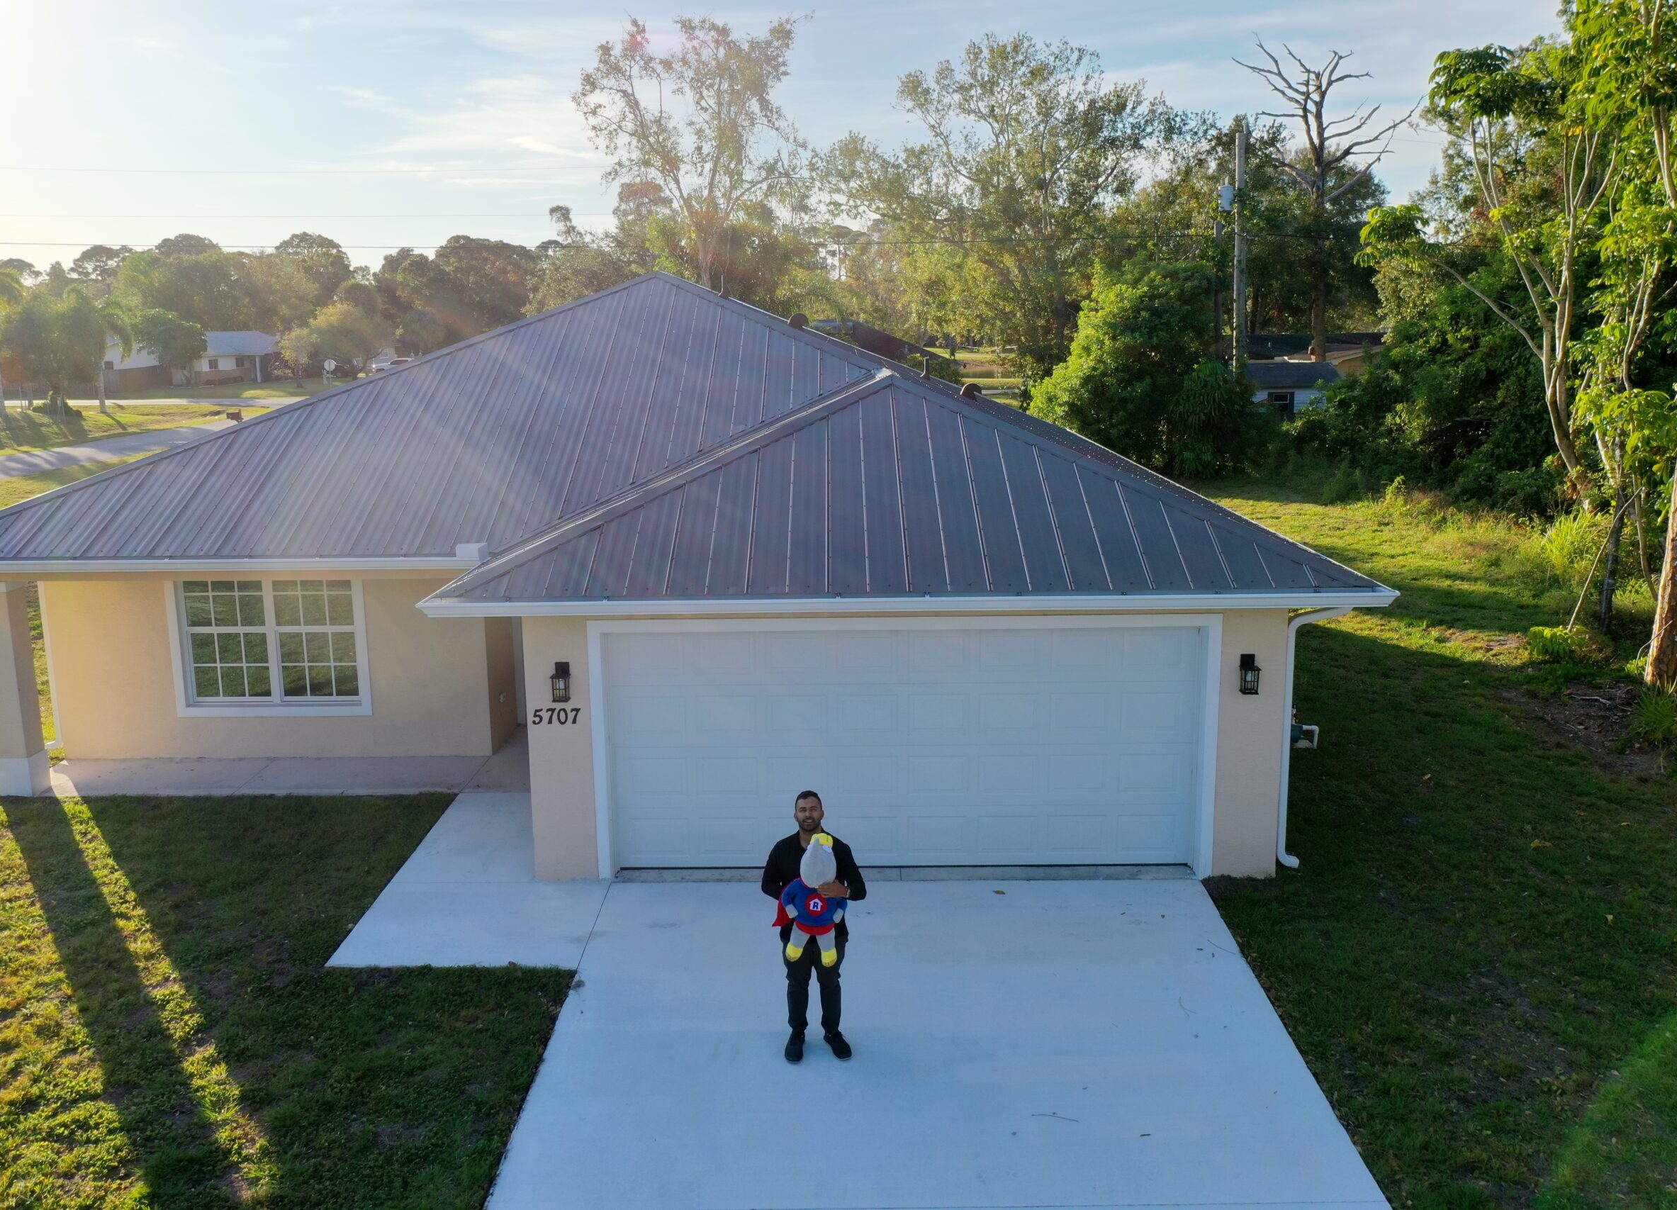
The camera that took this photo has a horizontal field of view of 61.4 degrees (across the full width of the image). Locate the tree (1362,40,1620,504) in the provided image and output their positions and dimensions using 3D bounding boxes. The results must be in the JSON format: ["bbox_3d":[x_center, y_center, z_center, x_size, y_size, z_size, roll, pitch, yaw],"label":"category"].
[{"bbox_3d":[15.868,-7.818,34.347,6.100,11.050,5.300,-1,11,1],"label":"tree"}]

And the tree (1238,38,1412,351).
[{"bbox_3d":[19.218,-14.335,56.059,6.800,15.100,6.000,-1,11,1],"label":"tree"}]

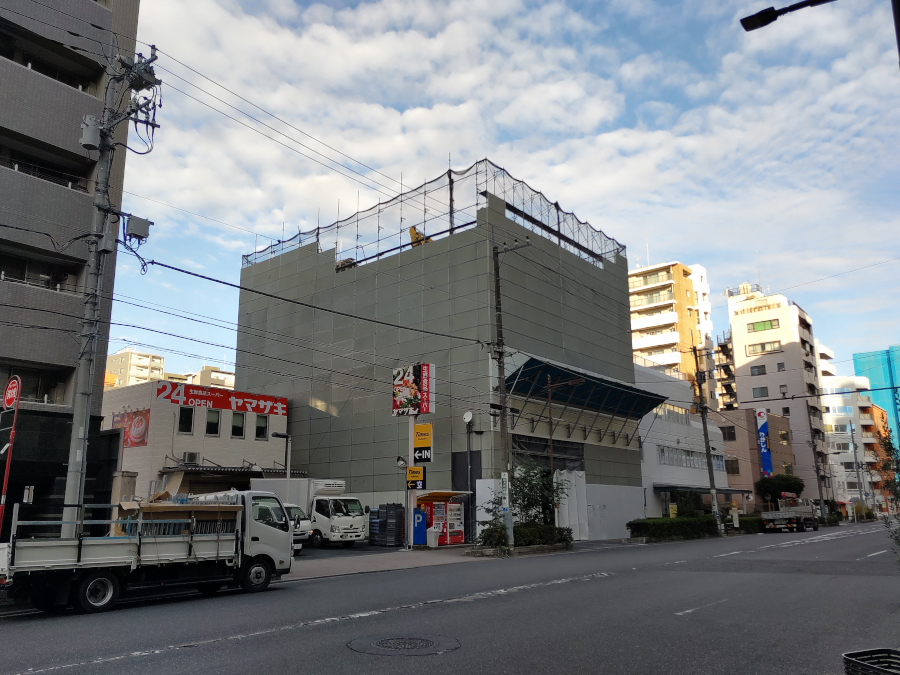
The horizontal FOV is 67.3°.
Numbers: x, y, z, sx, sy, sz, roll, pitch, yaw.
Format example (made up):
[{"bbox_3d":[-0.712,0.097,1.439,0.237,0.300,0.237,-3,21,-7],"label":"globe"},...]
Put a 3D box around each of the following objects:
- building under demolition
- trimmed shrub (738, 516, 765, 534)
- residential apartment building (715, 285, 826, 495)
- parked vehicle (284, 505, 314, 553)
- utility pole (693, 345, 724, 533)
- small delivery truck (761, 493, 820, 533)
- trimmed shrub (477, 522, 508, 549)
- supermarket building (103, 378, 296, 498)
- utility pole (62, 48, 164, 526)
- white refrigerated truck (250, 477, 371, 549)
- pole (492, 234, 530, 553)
[{"bbox_3d":[-0.666,3.143,44.723,23.700,19.050,15.880,-12,-18,39],"label":"building under demolition"},{"bbox_3d":[19.836,12.532,45.368,1.200,1.100,5.100,-12,-18,39],"label":"trimmed shrub"},{"bbox_3d":[42.510,8.721,89.378,10.500,29.800,7.400,-12,-18,39],"label":"residential apartment building"},{"bbox_3d":[-7.173,7.290,25.847,4.200,1.840,1.670,-12,-18,39],"label":"parked vehicle"},{"bbox_3d":[15.870,6.165,41.438,0.900,11.550,0.600,-12,-18,39],"label":"utility pole"},{"bbox_3d":[23.177,11.846,45.870,2.100,2.650,5.900,-12,-18,39],"label":"small delivery truck"},{"bbox_3d":[1.617,7.586,26.037,1.100,0.950,1.300,-12,-18,39],"label":"trimmed shrub"},{"bbox_3d":[-16.237,7.611,39.811,11.800,8.100,8.100,-12,-18,39],"label":"supermarket building"},{"bbox_3d":[-7.585,-0.808,14.624,1.800,12.000,1.400,-12,-18,39],"label":"utility pole"},{"bbox_3d":[-6.821,8.277,32.193,6.450,3.050,2.150,-12,-19,40],"label":"white refrigerated truck"},{"bbox_3d":[2.363,2.029,26.302,1.500,12.250,0.600,-12,-18,39],"label":"pole"}]

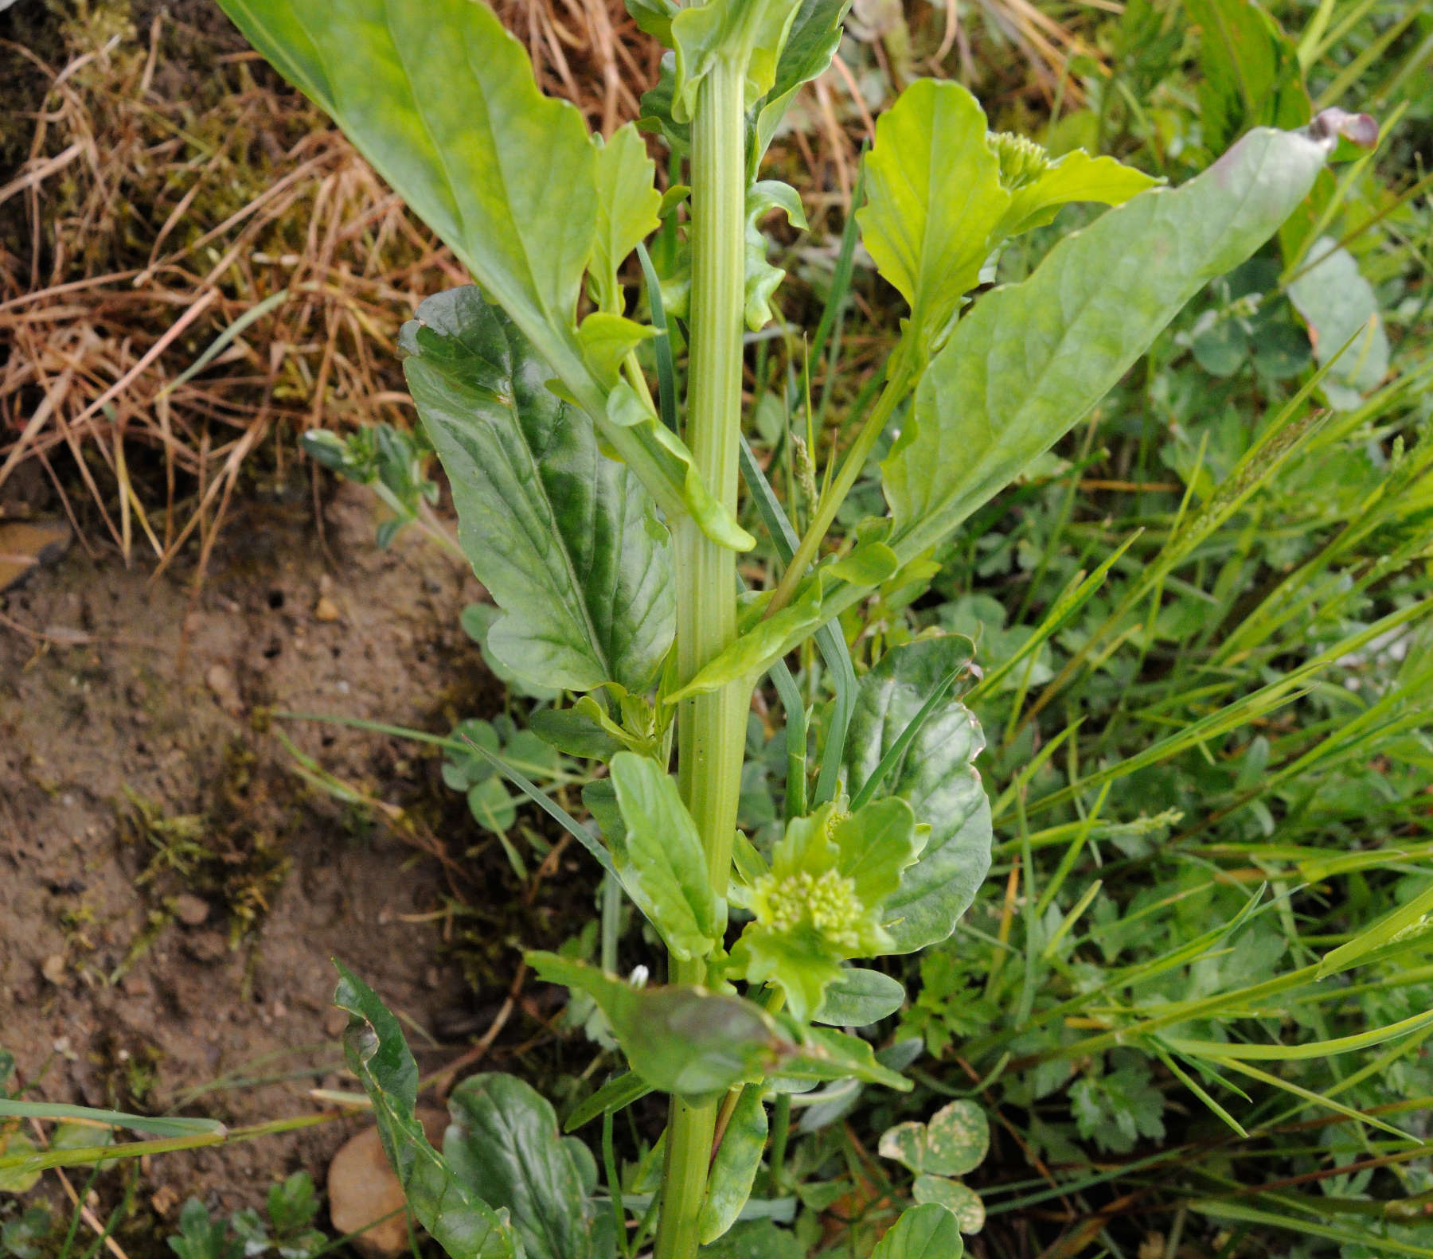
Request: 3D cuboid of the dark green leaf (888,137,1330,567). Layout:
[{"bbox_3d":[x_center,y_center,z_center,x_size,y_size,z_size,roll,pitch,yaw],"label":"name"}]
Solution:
[{"bbox_3d":[0.063,-0.048,0.267,0.030,0.098,0.017,36,34,-16],"label":"dark green leaf"}]

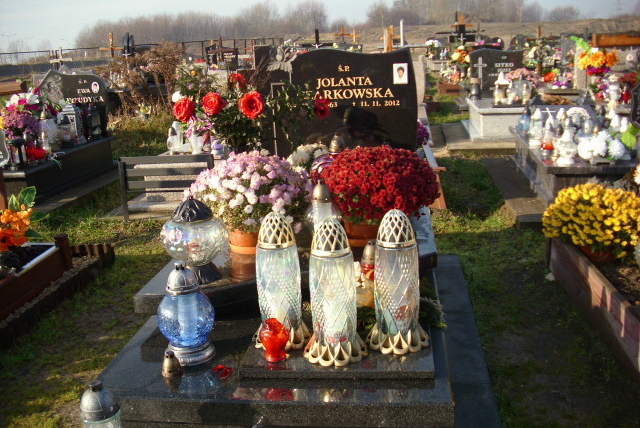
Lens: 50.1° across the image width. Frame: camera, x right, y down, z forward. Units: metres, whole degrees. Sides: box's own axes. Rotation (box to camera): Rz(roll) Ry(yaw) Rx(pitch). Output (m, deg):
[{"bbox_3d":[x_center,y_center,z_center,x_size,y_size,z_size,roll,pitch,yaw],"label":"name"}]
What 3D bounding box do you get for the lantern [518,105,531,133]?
[{"bbox_3d":[2.225,-1.034,7.433,0.130,0.286,0.130,-1,14,8],"label":"lantern"}]

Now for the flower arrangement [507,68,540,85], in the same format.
[{"bbox_3d":[2.647,-1.763,8.900,0.440,0.260,0.340,0,15,7],"label":"flower arrangement"}]

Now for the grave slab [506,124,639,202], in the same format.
[{"bbox_3d":[2.573,-0.561,6.690,1.160,0.307,2.623,-1,14,8],"label":"grave slab"}]

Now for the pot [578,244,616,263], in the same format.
[{"bbox_3d":[1.427,0.148,3.455,0.200,0.150,0.200,0,15,7],"label":"pot"}]

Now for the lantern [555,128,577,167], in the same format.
[{"bbox_3d":[1.820,-0.492,5.034,0.149,0.263,0.149,0,15,7],"label":"lantern"}]

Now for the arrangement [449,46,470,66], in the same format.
[{"bbox_3d":[2.599,-2.935,12.748,0.420,0.380,0.360,-1,14,8],"label":"arrangement"}]

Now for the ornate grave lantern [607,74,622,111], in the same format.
[{"bbox_3d":[3.288,-1.354,7.641,0.152,0.399,0.152,0,15,7],"label":"ornate grave lantern"}]

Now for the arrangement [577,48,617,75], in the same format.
[{"bbox_3d":[3.461,-1.889,8.532,0.540,0.370,0.420,-1,14,8],"label":"arrangement"}]

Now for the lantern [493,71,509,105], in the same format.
[{"bbox_3d":[2.452,-1.707,9.259,0.215,0.447,0.215,-1,14,8],"label":"lantern"}]

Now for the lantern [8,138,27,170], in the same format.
[{"bbox_3d":[-2.537,-0.505,5.696,0.155,0.248,0.155,0,15,7],"label":"lantern"}]

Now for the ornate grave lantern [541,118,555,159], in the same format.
[{"bbox_3d":[1.742,-0.570,5.227,0.098,0.317,0.098,0,15,7],"label":"ornate grave lantern"}]

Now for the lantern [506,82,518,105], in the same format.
[{"bbox_3d":[2.369,-1.485,8.418,0.142,0.259,0.142,0,15,7],"label":"lantern"}]

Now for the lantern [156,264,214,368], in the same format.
[{"bbox_3d":[-0.402,0.289,2.045,0.173,0.293,0.173,-1,14,8],"label":"lantern"}]

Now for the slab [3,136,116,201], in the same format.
[{"bbox_3d":[-2.846,-0.434,6.762,0.950,0.350,2.150,-2,14,4],"label":"slab"}]

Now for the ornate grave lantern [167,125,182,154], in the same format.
[{"bbox_3d":[-1.283,-0.653,6.004,0.122,0.253,0.122,0,15,7],"label":"ornate grave lantern"}]

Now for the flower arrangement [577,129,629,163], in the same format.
[{"bbox_3d":[2.103,-0.497,5.095,0.356,0.218,0.270,0,15,7],"label":"flower arrangement"}]

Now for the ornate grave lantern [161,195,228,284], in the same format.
[{"bbox_3d":[-0.424,0.078,2.357,0.235,0.290,0.235,-1,14,7],"label":"ornate grave lantern"}]

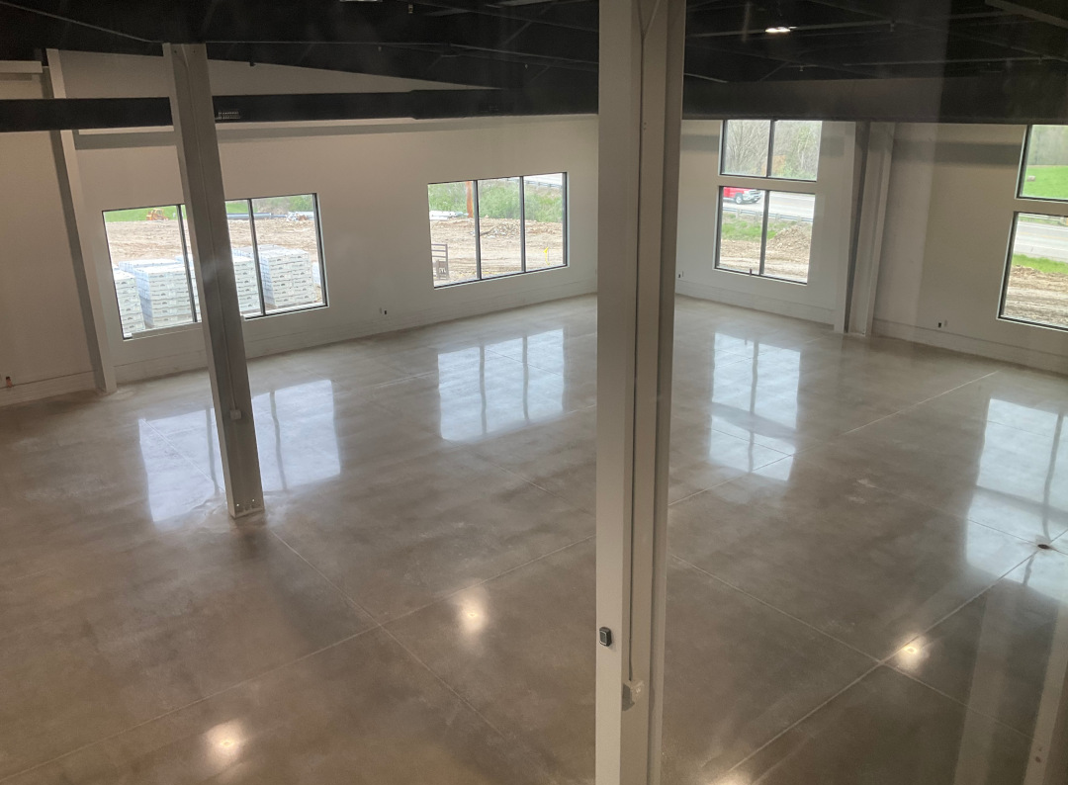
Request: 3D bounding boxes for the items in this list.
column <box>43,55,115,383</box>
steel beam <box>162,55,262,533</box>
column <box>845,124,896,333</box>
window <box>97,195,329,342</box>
[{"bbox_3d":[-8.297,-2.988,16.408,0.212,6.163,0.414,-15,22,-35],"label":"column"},{"bbox_3d":[-3.913,-1.189,11.116,0.403,5.852,0.243,-15,22,-35],"label":"steel beam"},{"bbox_3d":[7.305,-3.672,19.414,0.424,4.963,0.450,-15,22,-35],"label":"column"},{"bbox_3d":[-6.368,-2.680,18.435,4.338,2.482,0.124,-15,22,-35],"label":"window"}]

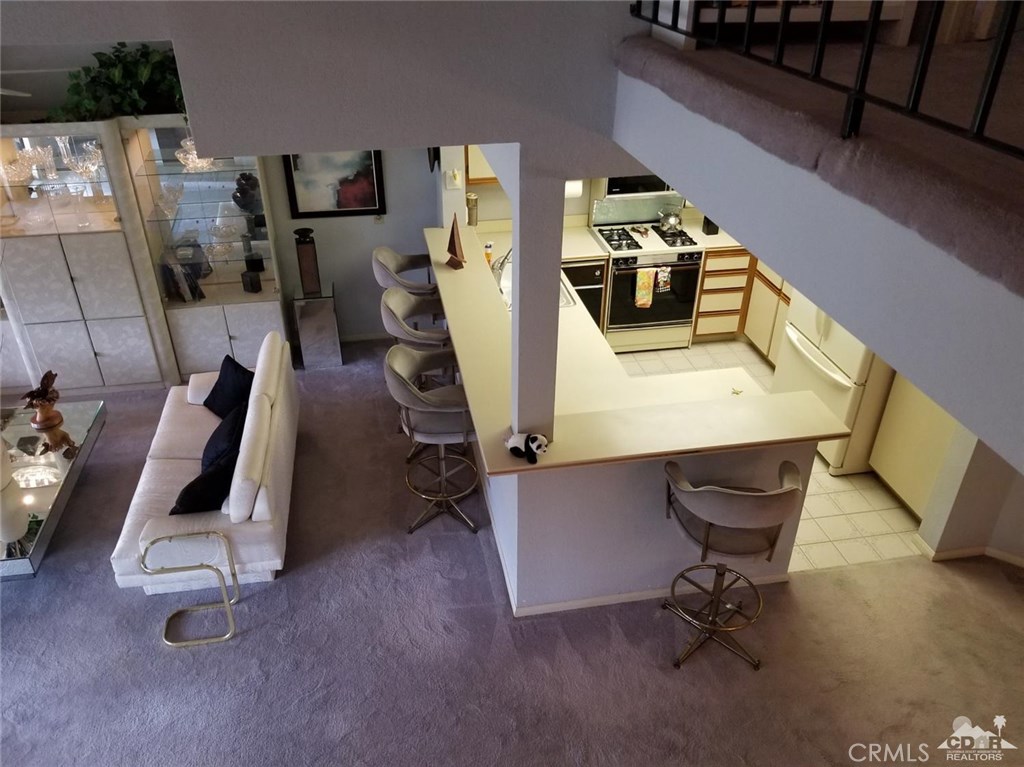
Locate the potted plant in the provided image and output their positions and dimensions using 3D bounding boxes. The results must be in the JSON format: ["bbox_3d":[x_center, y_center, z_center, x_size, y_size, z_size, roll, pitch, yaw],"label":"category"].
[{"bbox_3d":[-2.552,-2.020,5.128,0.950,0.470,0.450,-5,31,-9],"label":"potted plant"}]

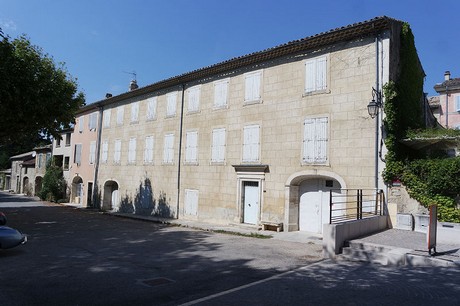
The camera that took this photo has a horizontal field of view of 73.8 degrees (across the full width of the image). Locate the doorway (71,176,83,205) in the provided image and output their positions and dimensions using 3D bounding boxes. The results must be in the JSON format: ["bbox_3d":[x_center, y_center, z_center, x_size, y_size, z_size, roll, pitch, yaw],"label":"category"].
[{"bbox_3d":[-15.820,3.861,31.970,2.626,2.847,0.400,-2,-5,42],"label":"doorway"}]

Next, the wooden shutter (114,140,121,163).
[{"bbox_3d":[-9.645,-0.074,26.505,1.225,1.938,0.120,-2,-6,43],"label":"wooden shutter"}]

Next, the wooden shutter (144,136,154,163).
[{"bbox_3d":[-6.022,-0.215,23.080,1.225,1.962,0.120,-2,-6,43],"label":"wooden shutter"}]

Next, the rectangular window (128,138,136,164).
[{"bbox_3d":[-7.931,-0.243,24.945,1.092,1.976,0.150,-2,-5,42],"label":"rectangular window"}]

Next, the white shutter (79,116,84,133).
[{"bbox_3d":[-15.656,-3.042,32.288,0.975,1.534,0.100,-2,-5,42],"label":"white shutter"}]

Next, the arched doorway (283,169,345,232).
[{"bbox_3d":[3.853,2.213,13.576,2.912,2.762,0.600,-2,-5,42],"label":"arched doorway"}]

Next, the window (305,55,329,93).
[{"bbox_3d":[4.003,-3.637,14.362,1.092,1.534,0.150,-2,-5,42],"label":"window"}]

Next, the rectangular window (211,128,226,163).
[{"bbox_3d":[-0.596,-0.398,17.653,1.037,1.963,0.180,-2,-5,42],"label":"rectangular window"}]

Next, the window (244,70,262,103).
[{"bbox_3d":[1.258,-3.598,16.870,1.092,1.482,0.150,-2,-5,42],"label":"window"}]

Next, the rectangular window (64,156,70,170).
[{"bbox_3d":[-17.397,1.168,32.869,1.270,1.460,0.200,-2,-5,42],"label":"rectangular window"}]

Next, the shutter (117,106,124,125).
[{"bbox_3d":[-9.107,-3.099,25.711,0.990,1.490,0.180,-2,-5,42],"label":"shutter"}]

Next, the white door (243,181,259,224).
[{"bbox_3d":[1.162,2.687,16.550,1.040,2.288,0.120,-2,-5,42],"label":"white door"}]

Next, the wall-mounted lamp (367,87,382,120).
[{"bbox_3d":[5.522,-1.804,11.504,0.430,1.145,1.090,-2,-6,43],"label":"wall-mounted lamp"}]

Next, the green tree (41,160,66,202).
[{"bbox_3d":[-18.321,2.955,31.805,2.300,4.153,2.300,-2,-5,42],"label":"green tree"}]

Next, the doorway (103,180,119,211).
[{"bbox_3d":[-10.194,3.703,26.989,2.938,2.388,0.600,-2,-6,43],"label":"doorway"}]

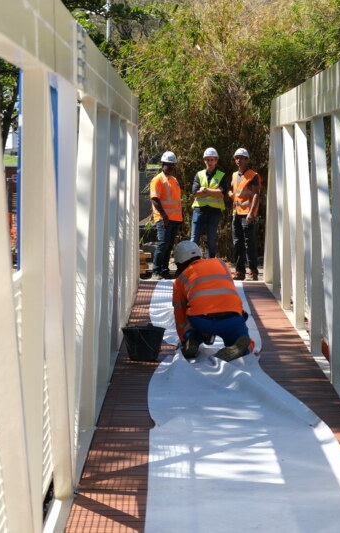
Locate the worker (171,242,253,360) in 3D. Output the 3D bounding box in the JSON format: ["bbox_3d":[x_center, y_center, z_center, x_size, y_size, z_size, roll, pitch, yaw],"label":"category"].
[{"bbox_3d":[0.378,0.282,16.020,0.680,1.000,1.000,0,2,-13],"label":"worker"}]

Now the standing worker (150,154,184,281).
[{"bbox_3d":[-0.044,-0.700,25.300,0.500,1.760,0.360,-1,2,-35],"label":"standing worker"}]

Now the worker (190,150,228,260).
[{"bbox_3d":[0.537,-0.723,25.400,0.510,1.820,0.380,0,2,2],"label":"worker"}]

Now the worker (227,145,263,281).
[{"bbox_3d":[1.027,-0.709,25.150,0.500,1.810,0.360,1,2,30],"label":"worker"}]

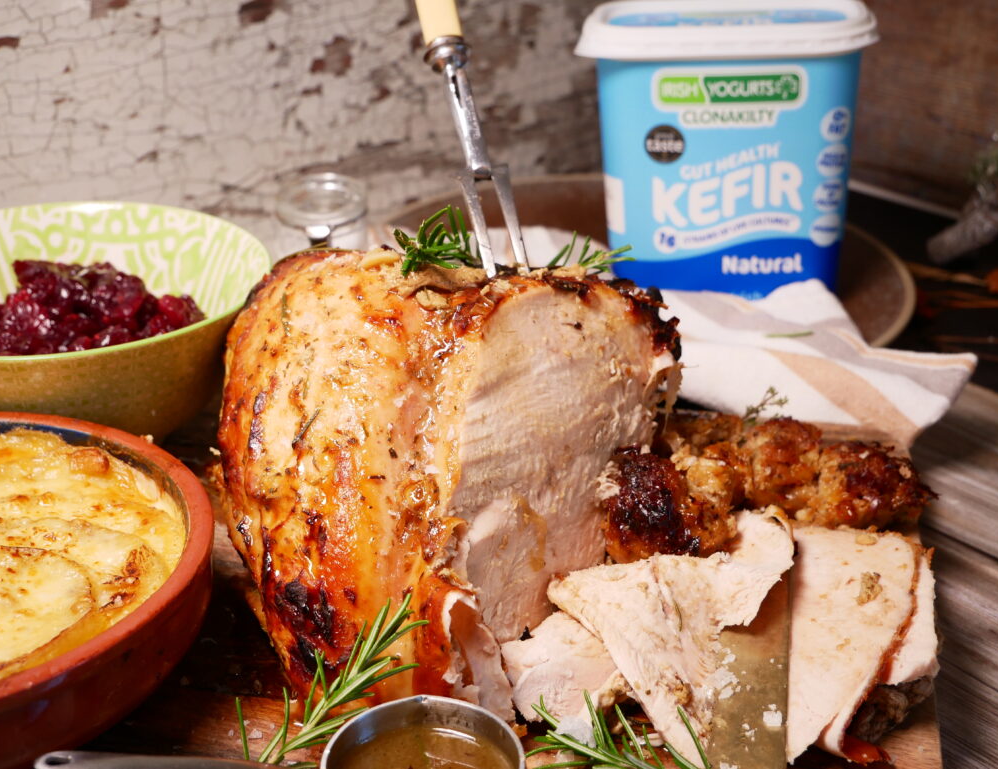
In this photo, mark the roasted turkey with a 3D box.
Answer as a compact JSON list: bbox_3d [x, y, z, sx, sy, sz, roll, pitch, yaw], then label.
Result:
[{"bbox_3d":[-0.021,0.014,0.483,0.174,0.125,0.161,4,24,4],"label":"roasted turkey"}]

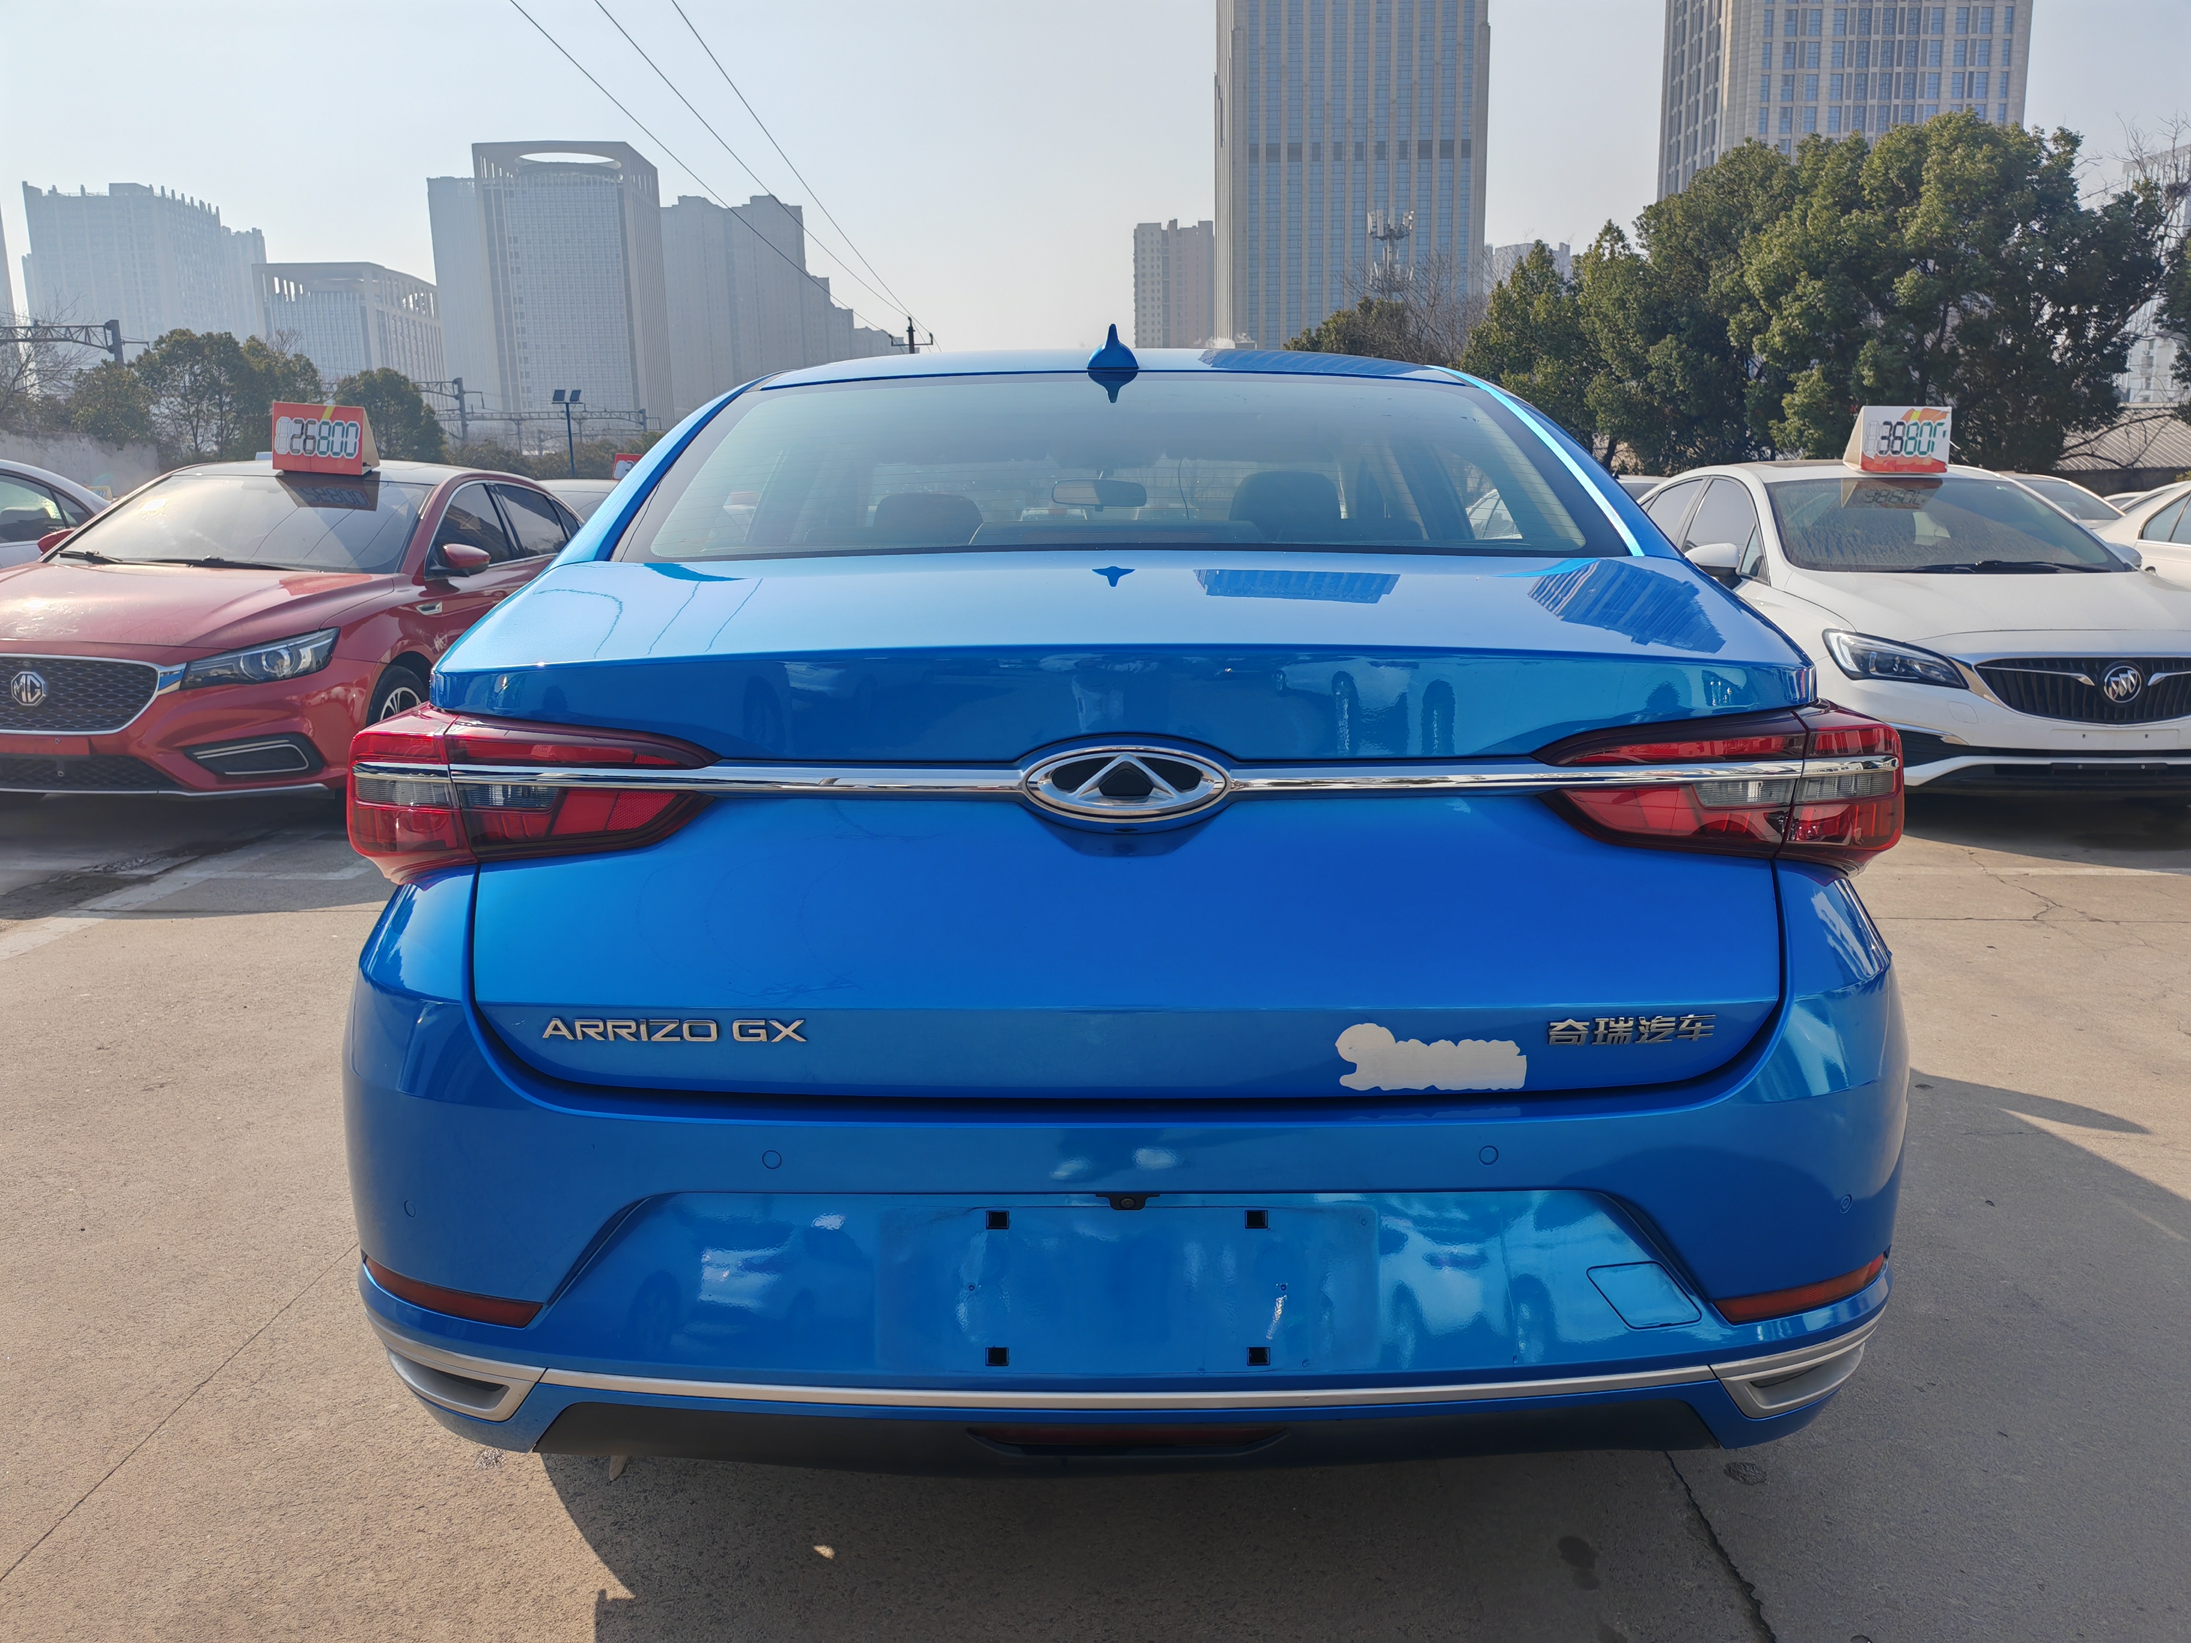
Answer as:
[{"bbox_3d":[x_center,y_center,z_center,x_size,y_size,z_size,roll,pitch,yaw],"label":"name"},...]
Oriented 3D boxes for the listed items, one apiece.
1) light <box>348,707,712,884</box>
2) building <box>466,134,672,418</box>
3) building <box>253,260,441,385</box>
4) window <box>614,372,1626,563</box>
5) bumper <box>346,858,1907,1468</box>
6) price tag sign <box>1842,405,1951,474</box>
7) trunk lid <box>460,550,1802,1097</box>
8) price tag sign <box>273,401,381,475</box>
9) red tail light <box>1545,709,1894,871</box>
[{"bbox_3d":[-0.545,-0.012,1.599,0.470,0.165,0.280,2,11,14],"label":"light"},{"bbox_3d":[-141.836,-133.059,471.421,39.900,94.700,36.000,-1,10,0],"label":"building"},{"bbox_3d":[-206.618,-118.774,478.032,30.000,65.300,44.000,-1,10,0],"label":"building"},{"bbox_3d":[0.024,-0.515,2.356,1.240,0.110,0.660,-1,35,0],"label":"window"},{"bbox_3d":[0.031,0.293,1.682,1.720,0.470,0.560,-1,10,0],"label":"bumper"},{"bbox_3d":[3.674,-1.751,7.838,0.400,0.310,0.200,0,11,3],"label":"price tag sign"},{"bbox_3d":[0.028,-0.055,1.749,1.280,0.430,0.760,-1,10,0],"label":"trunk lid"},{"bbox_3d":[-3.480,-1.730,7.729,0.400,0.310,0.200,-1,11,-5],"label":"price tag sign"},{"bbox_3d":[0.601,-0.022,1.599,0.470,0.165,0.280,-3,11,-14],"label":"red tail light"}]

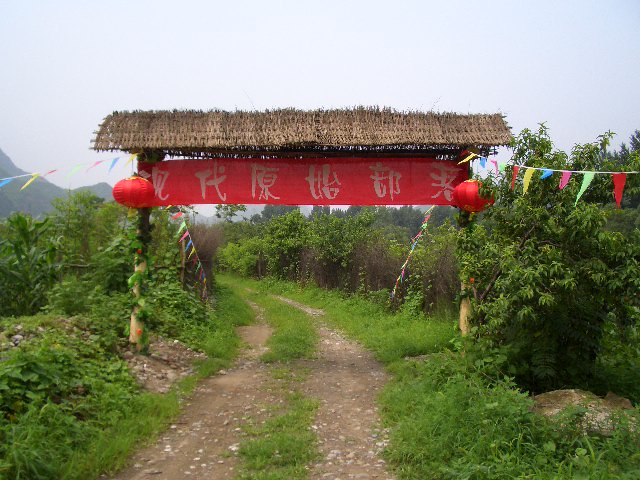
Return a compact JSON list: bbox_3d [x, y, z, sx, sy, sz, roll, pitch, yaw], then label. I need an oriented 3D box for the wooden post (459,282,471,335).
[{"bbox_3d":[2.081,0.238,9.350,0.190,2.700,0.190,0,0,0],"label":"wooden post"}]

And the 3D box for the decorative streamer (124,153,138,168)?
[{"bbox_3d":[-2.680,-1.130,9.200,0.200,0.230,0.050,0,0,0],"label":"decorative streamer"}]

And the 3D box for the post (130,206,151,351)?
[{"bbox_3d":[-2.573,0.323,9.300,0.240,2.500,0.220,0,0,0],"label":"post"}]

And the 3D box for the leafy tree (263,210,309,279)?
[{"bbox_3d":[-1.333,0.174,25.000,1.850,2.700,1.900,0,0,0],"label":"leafy tree"}]

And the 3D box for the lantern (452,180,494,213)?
[{"bbox_3d":[2.159,-0.612,9.100,0.590,0.460,0.590,0,0,0],"label":"lantern"}]

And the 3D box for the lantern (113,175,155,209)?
[{"bbox_3d":[-2.623,-0.668,9.100,0.590,0.460,0.590,0,0,0],"label":"lantern"}]

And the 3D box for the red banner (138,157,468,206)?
[{"bbox_3d":[-0.236,-0.829,9.250,4.720,0.700,0.060,0,0,0],"label":"red banner"}]

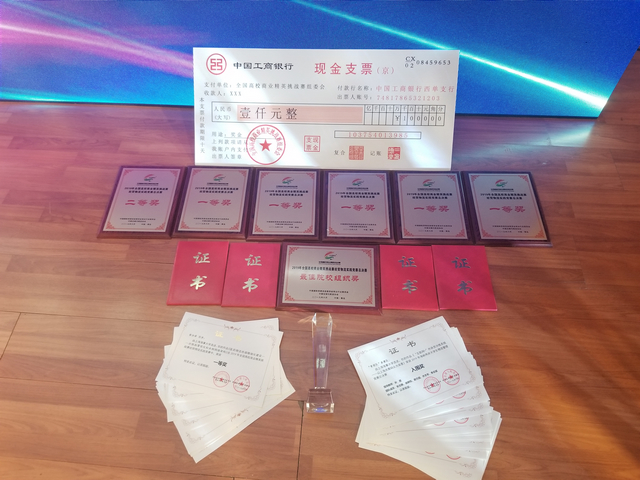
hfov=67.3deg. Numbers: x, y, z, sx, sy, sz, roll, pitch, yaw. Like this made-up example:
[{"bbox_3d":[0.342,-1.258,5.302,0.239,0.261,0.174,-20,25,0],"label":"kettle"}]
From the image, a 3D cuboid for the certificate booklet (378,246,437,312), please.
[{"bbox_3d":[0.266,0.109,1.454,0.162,0.008,0.221,1,56,2],"label":"certificate booklet"}]

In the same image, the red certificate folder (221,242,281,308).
[{"bbox_3d":[-0.206,0.103,1.466,0.162,0.008,0.221,1,56,1],"label":"red certificate folder"}]

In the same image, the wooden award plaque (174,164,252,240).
[{"bbox_3d":[-0.355,-0.136,1.622,0.239,0.017,0.305,1,56,2],"label":"wooden award plaque"}]

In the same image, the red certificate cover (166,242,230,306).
[{"bbox_3d":[-0.371,0.098,1.472,0.162,0.008,0.221,-1,56,0],"label":"red certificate cover"}]

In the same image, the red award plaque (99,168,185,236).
[{"bbox_3d":[-0.596,-0.136,1.626,0.239,0.017,0.305,1,56,1],"label":"red award plaque"}]

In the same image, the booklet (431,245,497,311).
[{"bbox_3d":[0.432,0.110,1.451,0.162,0.008,0.221,1,56,2],"label":"booklet"}]

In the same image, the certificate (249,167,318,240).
[{"bbox_3d":[-0.114,-0.125,1.611,0.239,0.017,0.305,0,56,1],"label":"certificate"}]

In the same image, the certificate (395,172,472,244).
[{"bbox_3d":[0.368,-0.114,1.596,0.239,0.017,0.305,1,56,2],"label":"certificate"}]

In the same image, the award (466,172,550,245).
[{"bbox_3d":[0.613,-0.111,1.589,0.239,0.017,0.305,1,56,2],"label":"award"}]

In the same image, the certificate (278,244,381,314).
[{"bbox_3d":[0.029,0.108,1.454,0.305,0.017,0.239,2,56,2],"label":"certificate"}]

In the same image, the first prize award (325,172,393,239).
[{"bbox_3d":[0.127,-0.118,1.602,0.239,0.017,0.305,1,56,2],"label":"first prize award"}]

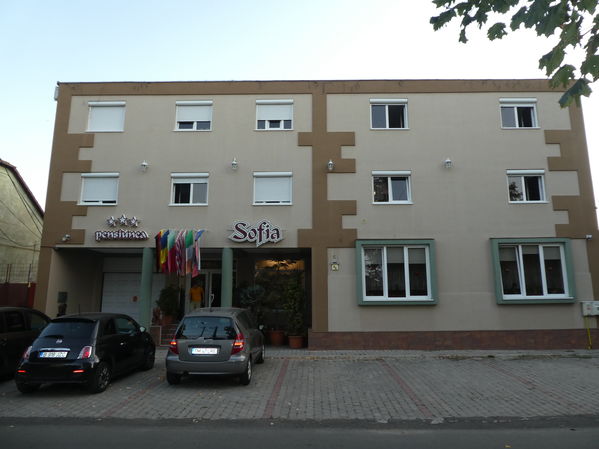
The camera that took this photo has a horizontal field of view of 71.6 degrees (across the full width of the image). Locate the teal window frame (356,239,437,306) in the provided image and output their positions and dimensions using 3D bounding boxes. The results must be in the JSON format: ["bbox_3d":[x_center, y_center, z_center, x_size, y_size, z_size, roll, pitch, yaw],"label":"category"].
[{"bbox_3d":[3.203,1.582,13.819,2.594,2.167,0.250,0,-10,0],"label":"teal window frame"}]

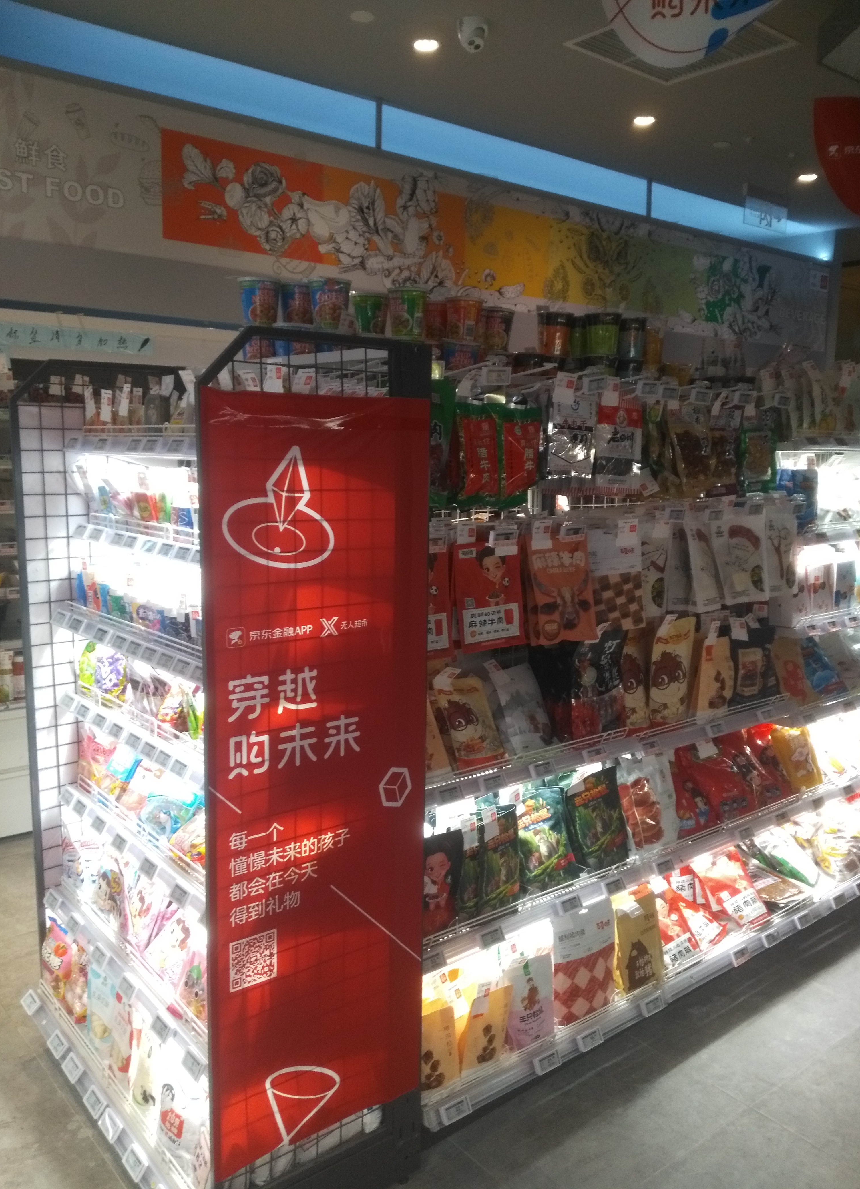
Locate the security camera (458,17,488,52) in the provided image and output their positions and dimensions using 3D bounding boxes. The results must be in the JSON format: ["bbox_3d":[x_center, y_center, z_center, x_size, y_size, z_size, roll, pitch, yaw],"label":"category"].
[{"bbox_3d":[0.154,-1.995,3.420,0.107,0.095,0.107,-1,9,-10],"label":"security camera"}]

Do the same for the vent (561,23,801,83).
[{"bbox_3d":[0.932,-2.061,3.566,0.605,0.030,0.600,-6,11,-39],"label":"vent"}]

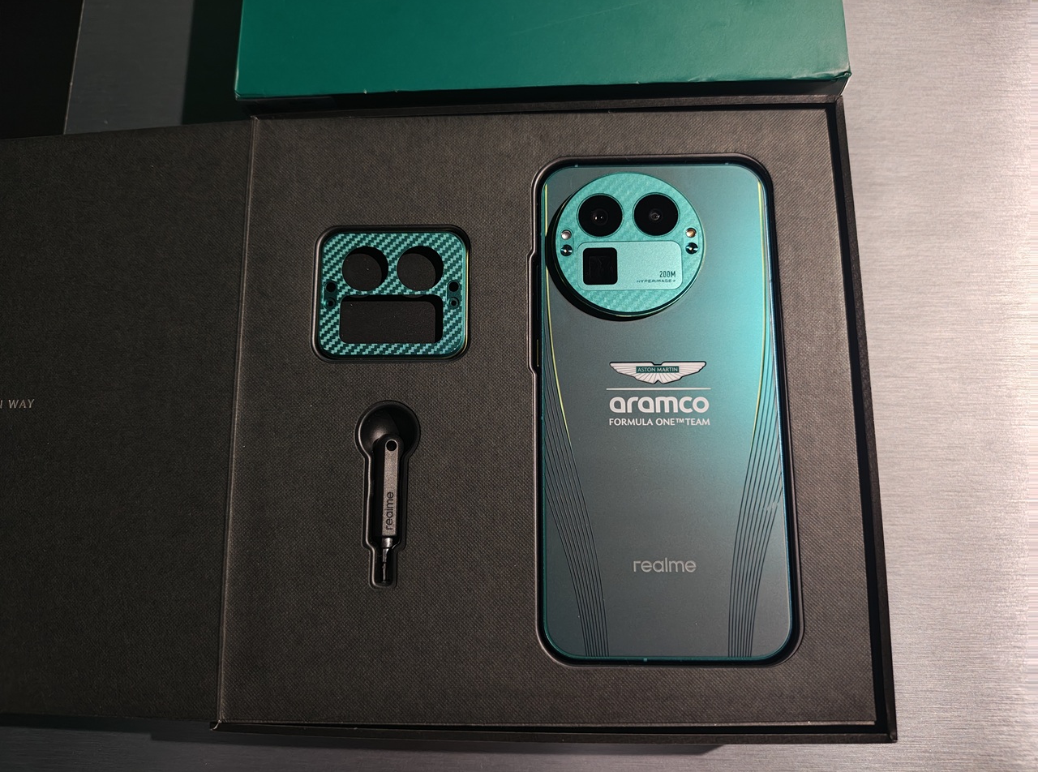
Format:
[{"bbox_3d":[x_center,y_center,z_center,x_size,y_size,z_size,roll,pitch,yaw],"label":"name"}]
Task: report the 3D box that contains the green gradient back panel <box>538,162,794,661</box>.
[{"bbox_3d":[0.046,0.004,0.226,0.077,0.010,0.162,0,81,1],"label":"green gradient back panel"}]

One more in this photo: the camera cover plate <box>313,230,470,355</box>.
[{"bbox_3d":[-0.042,-0.030,0.233,0.049,0.004,0.043,0,81,1],"label":"camera cover plate"}]

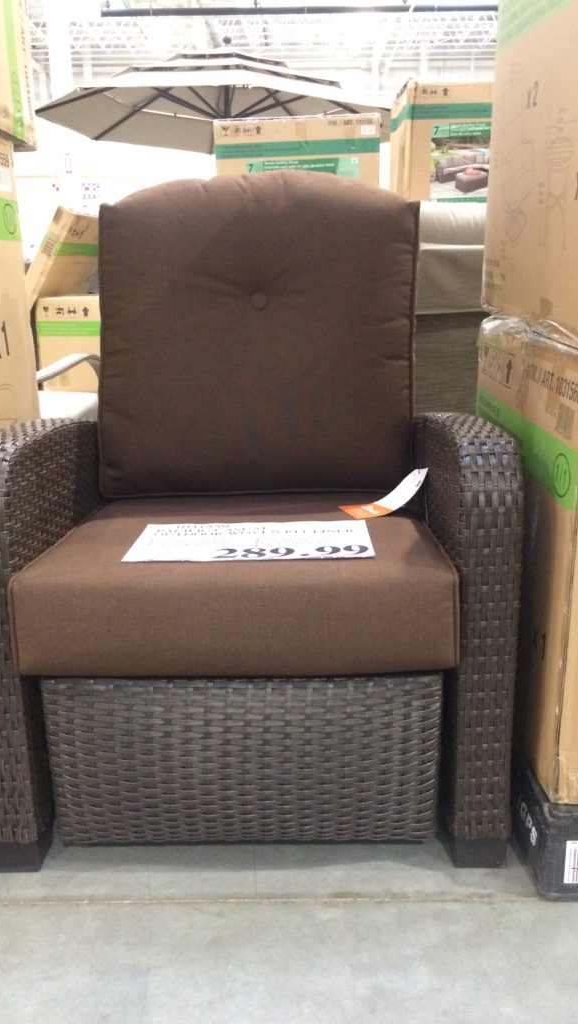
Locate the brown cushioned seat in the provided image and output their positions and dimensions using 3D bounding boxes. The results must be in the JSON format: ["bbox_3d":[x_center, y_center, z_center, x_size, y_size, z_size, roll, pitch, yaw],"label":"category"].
[{"bbox_3d":[-0.067,0.091,1.444,0.610,0.150,0.580,-1,12,1],"label":"brown cushioned seat"}]

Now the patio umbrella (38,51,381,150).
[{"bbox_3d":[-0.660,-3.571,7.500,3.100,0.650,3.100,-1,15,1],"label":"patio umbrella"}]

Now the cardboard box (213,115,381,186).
[{"bbox_3d":[0.089,-1.933,5.247,0.930,0.780,0.740,0,15,6],"label":"cardboard box"}]

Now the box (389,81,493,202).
[{"bbox_3d":[1.076,-2.032,5.099,0.840,0.800,0.800,-2,15,-1],"label":"box"}]

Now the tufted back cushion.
[{"bbox_3d":[-0.055,-0.348,1.720,0.615,0.620,0.160,-1,3,1],"label":"tufted back cushion"}]

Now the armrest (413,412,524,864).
[{"bbox_3d":[0.281,0.134,1.506,0.083,0.625,0.680,-1,15,1],"label":"armrest"}]

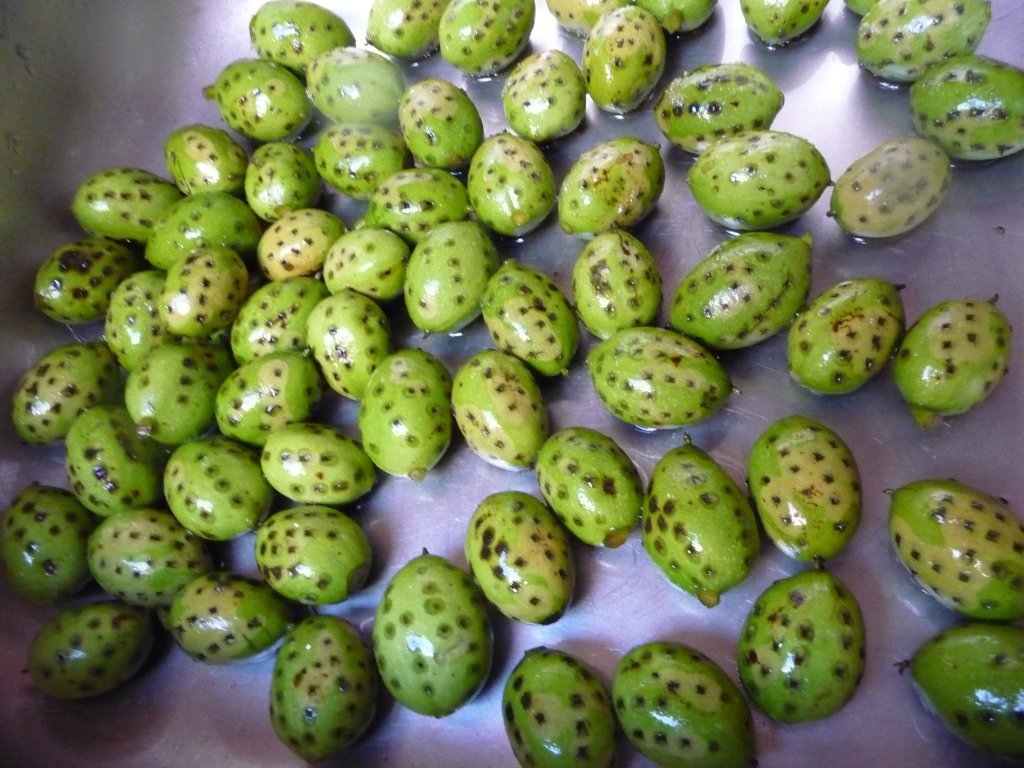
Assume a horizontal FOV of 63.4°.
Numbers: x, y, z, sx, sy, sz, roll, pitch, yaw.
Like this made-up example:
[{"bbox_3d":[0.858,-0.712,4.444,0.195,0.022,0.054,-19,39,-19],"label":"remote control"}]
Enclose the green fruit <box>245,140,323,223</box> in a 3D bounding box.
[{"bbox_3d":[-0.100,-0.088,0.362,0.031,0.031,0.036,-8,65,7],"label":"green fruit"}]

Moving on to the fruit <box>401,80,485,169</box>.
[{"bbox_3d":[-0.029,-0.107,0.340,0.032,0.032,0.042,-34,63,-5],"label":"fruit"}]

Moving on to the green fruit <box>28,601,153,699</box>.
[{"bbox_3d":[-0.136,0.086,0.268,0.038,0.027,0.027,-27,61,-6],"label":"green fruit"}]

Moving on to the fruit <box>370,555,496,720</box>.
[{"bbox_3d":[-0.024,0.077,0.258,0.036,0.036,0.050,-16,64,3],"label":"fruit"}]

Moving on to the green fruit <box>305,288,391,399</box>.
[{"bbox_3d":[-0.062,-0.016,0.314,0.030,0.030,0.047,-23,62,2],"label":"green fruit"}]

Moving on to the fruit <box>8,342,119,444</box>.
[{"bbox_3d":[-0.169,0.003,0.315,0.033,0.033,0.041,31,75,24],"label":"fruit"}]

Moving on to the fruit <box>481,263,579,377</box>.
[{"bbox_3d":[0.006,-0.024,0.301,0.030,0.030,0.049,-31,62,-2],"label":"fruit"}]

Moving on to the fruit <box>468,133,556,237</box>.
[{"bbox_3d":[0.000,-0.077,0.319,0.032,0.032,0.042,-18,63,4],"label":"fruit"}]

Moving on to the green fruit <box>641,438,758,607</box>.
[{"bbox_3d":[0.055,0.041,0.244,0.031,0.031,0.047,-11,64,3],"label":"green fruit"}]

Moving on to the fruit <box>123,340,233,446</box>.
[{"bbox_3d":[-0.114,0.003,0.284,0.028,0.027,0.038,19,69,16],"label":"fruit"}]

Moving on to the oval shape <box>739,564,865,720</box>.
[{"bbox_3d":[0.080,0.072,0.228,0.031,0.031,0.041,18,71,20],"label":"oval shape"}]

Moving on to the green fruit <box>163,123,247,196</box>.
[{"bbox_3d":[-0.139,-0.102,0.377,0.039,0.032,0.032,28,74,20],"label":"green fruit"}]

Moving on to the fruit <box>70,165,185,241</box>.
[{"bbox_3d":[-0.173,-0.081,0.373,0.053,0.032,0.032,10,68,15],"label":"fruit"}]

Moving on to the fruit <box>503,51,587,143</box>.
[{"bbox_3d":[0.014,-0.122,0.351,0.033,0.033,0.040,23,72,19],"label":"fruit"}]

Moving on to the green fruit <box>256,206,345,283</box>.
[{"bbox_3d":[-0.082,-0.054,0.321,0.035,0.025,0.025,-26,61,-2],"label":"green fruit"}]

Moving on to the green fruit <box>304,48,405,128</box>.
[{"bbox_3d":[-0.064,-0.121,0.339,0.040,0.030,0.030,5,66,10],"label":"green fruit"}]

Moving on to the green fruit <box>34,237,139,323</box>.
[{"bbox_3d":[-0.162,-0.040,0.318,0.039,0.029,0.029,-29,65,-6],"label":"green fruit"}]

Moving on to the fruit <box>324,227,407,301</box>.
[{"bbox_3d":[-0.055,-0.045,0.314,0.033,0.026,0.027,-15,64,1],"label":"fruit"}]

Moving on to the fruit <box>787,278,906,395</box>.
[{"bbox_3d":[0.114,-0.016,0.284,0.033,0.033,0.045,37,77,23],"label":"fruit"}]

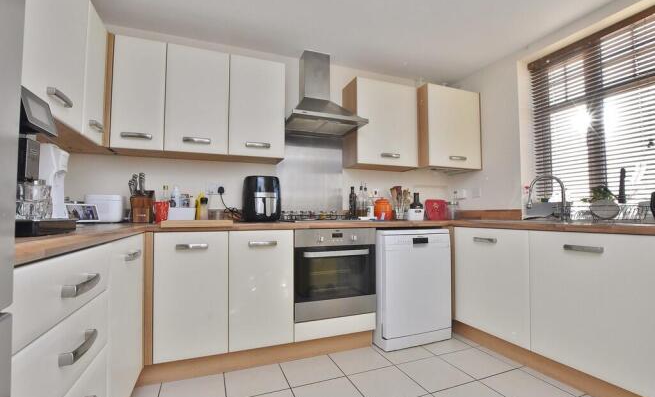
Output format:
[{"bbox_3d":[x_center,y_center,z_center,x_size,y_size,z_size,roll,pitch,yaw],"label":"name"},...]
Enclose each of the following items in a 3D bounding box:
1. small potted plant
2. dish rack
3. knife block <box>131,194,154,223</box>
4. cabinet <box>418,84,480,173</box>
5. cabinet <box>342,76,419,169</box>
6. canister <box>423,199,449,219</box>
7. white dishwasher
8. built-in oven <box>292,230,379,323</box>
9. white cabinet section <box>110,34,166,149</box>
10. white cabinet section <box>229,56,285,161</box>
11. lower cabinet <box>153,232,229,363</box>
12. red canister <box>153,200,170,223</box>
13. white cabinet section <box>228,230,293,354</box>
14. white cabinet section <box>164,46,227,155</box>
[{"bbox_3d":[1.782,0.030,1.776,0.180,0.232,0.180,1,-4,-19],"label":"small potted plant"},{"bbox_3d":[1.655,0.075,1.601,0.270,0.107,0.320,1,-4,-19],"label":"dish rack"},{"bbox_3d":[-1.229,0.072,1.807,0.124,0.201,0.154,1,-4,-22],"label":"knife block"},{"bbox_3d":[1.105,-0.630,2.675,0.604,0.741,0.392,1,-4,-19],"label":"cabinet"},{"bbox_3d":[0.493,-0.650,2.552,0.628,0.742,0.299,1,-4,-19],"label":"cabinet"},{"bbox_3d":[1.058,0.111,2.635,0.206,0.211,0.139,1,-4,-12],"label":"canister"},{"bbox_3d":[0.610,0.702,2.390,0.616,0.870,0.597,1,-4,-19],"label":"white dishwasher"},{"bbox_3d":[-0.016,0.531,2.133,0.595,0.598,0.560,1,-4,-19],"label":"built-in oven"},{"bbox_3d":[-1.261,-0.669,1.910,0.300,0.720,0.320,1,-3,-19],"label":"white cabinet section"},{"bbox_3d":[-0.559,-0.658,2.146,0.400,0.720,0.320,1,-3,-19],"label":"white cabinet section"},{"bbox_3d":[-0.873,0.574,1.852,0.400,0.718,0.570,1,-4,-19],"label":"lower cabinet"},{"bbox_3d":[-1.063,0.088,1.758,0.090,0.133,0.090,1,-3,-20],"label":"red canister"},{"bbox_3d":[-0.494,0.574,1.975,0.400,0.720,0.580,1,-3,-19],"label":"white cabinet section"},{"bbox_3d":[-0.934,-0.664,2.020,0.400,0.720,0.320,1,-3,-19],"label":"white cabinet section"}]

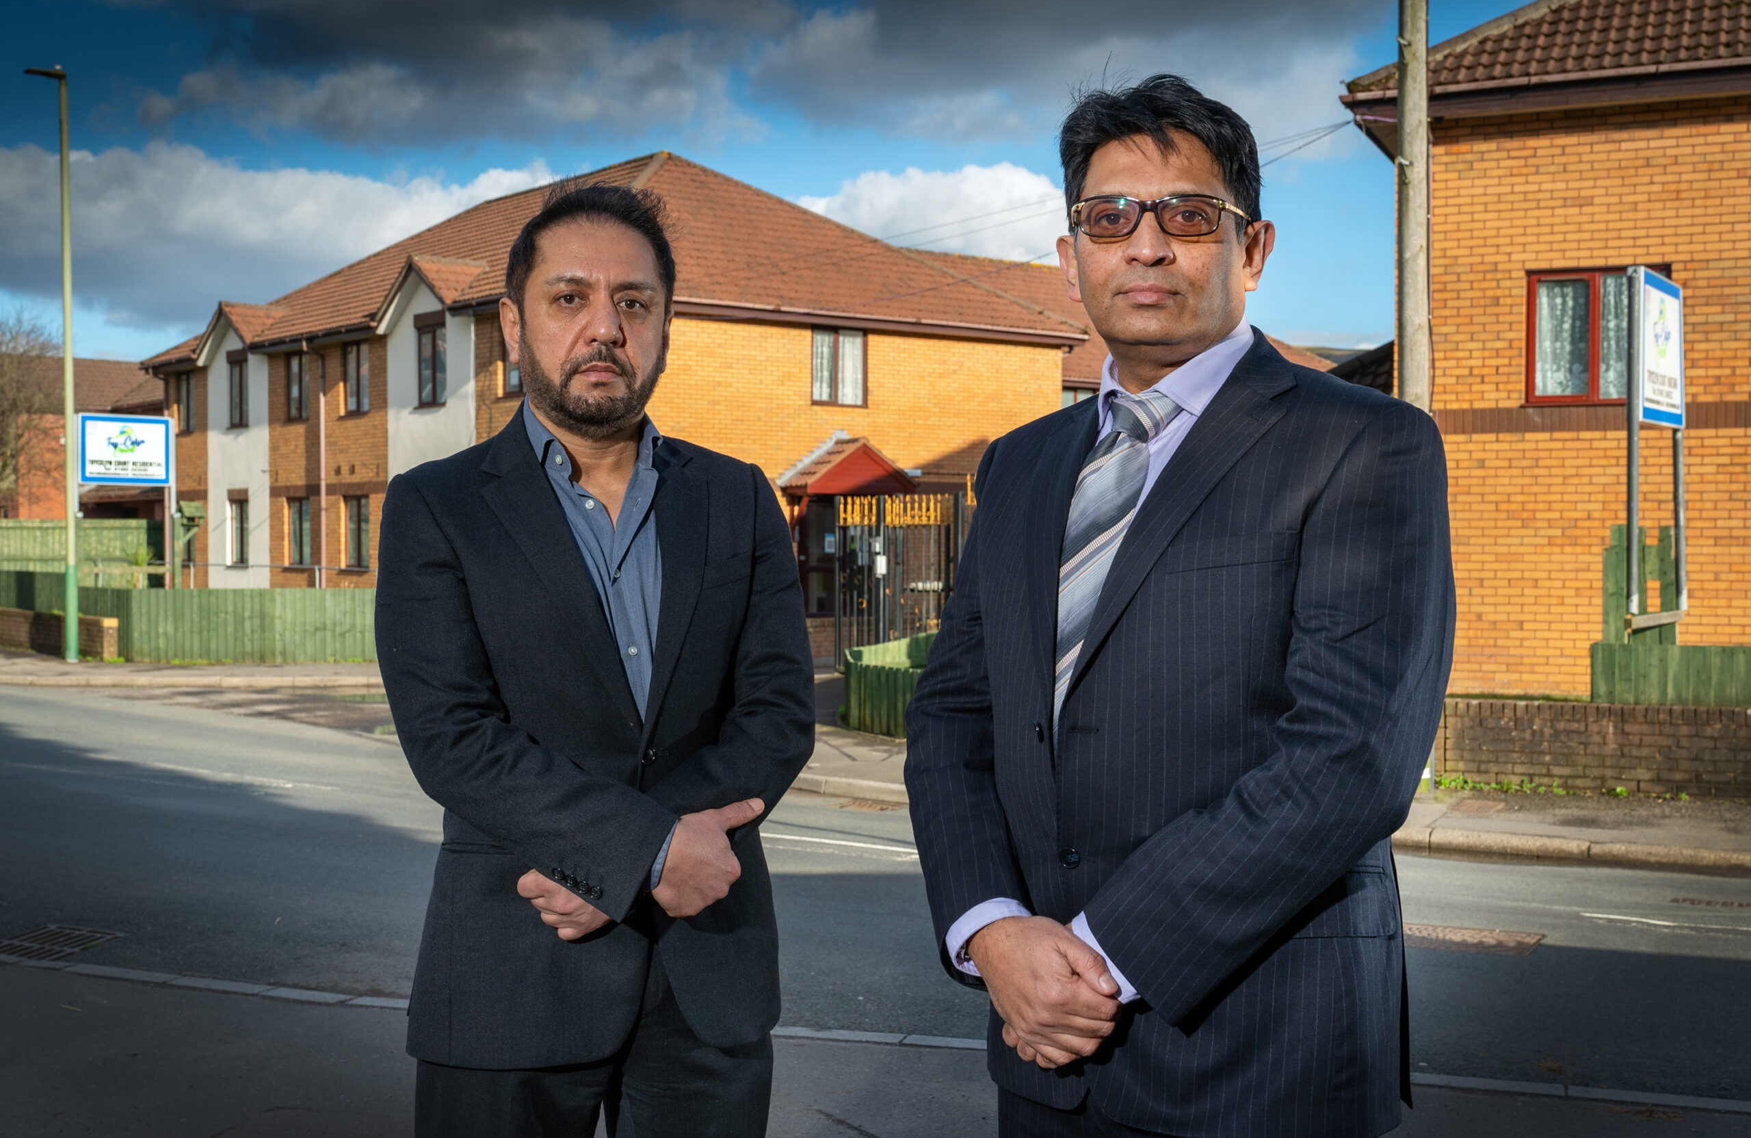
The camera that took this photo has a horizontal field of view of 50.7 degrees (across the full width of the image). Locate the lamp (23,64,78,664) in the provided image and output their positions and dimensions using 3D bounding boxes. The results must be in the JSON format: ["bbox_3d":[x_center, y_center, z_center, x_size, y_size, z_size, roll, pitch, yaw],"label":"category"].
[{"bbox_3d":[-11.150,-2.790,25.050,0.240,8.120,0.660,1,1,45],"label":"lamp"}]

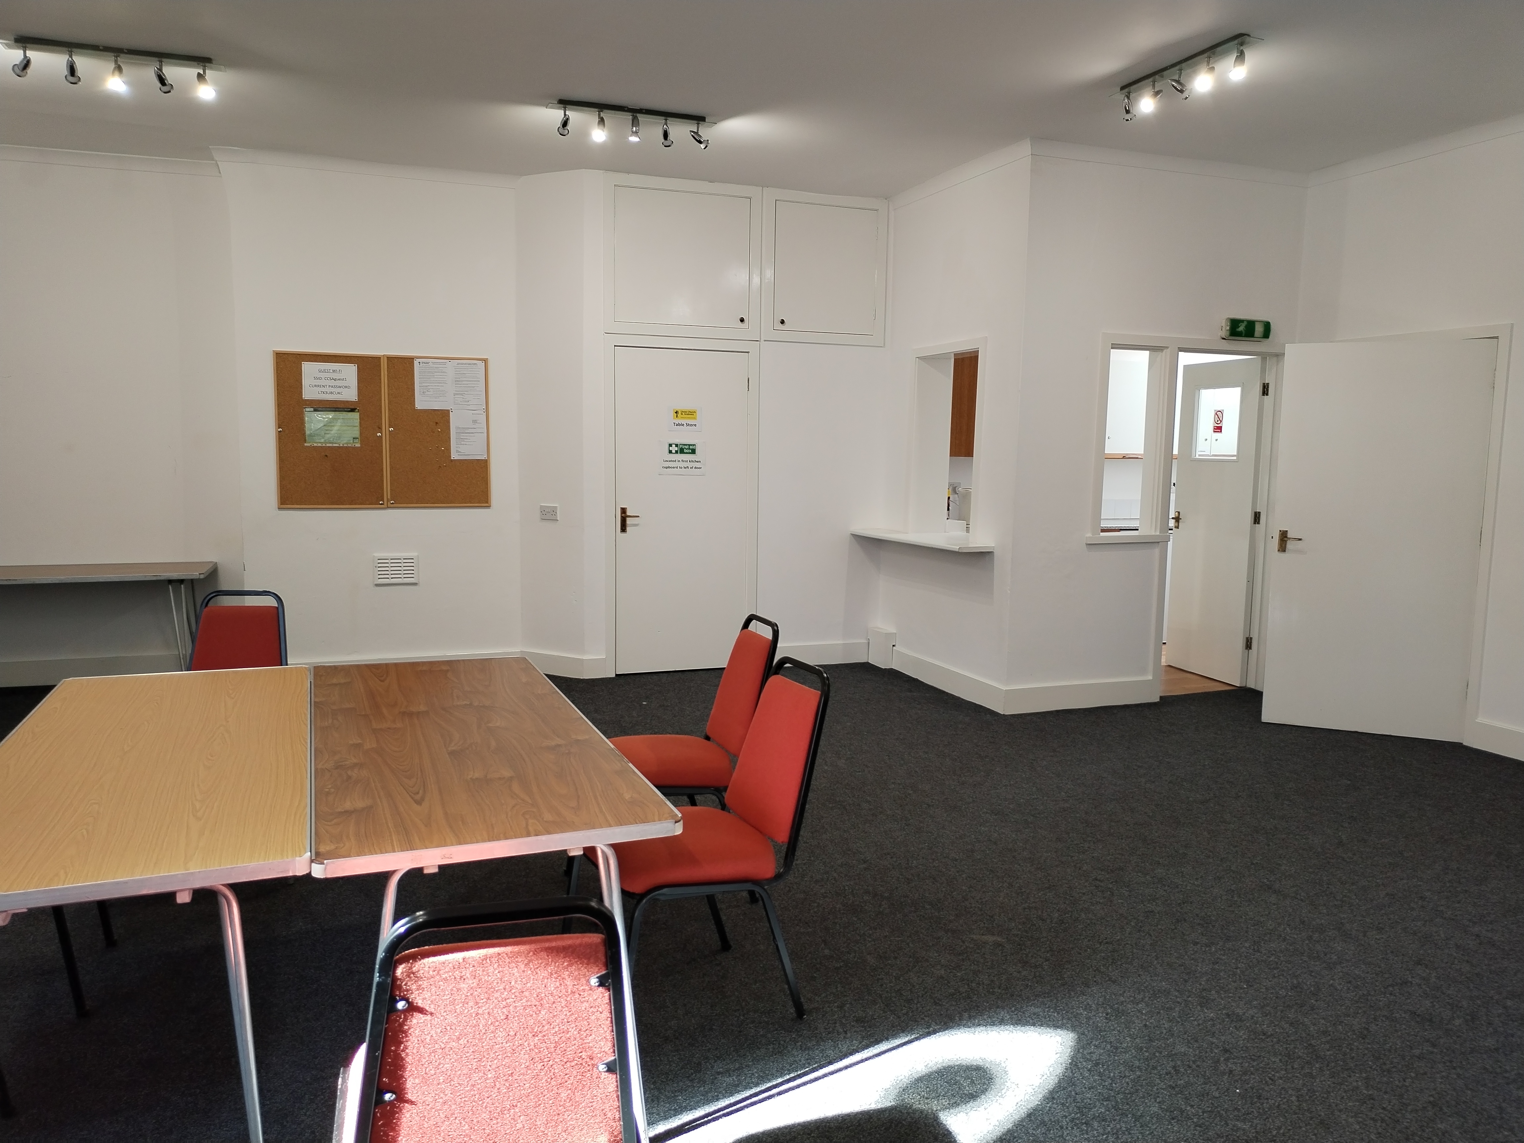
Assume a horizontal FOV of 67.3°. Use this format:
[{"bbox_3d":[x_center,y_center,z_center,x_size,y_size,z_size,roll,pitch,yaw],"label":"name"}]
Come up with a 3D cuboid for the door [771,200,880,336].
[{"bbox_3d":[0.404,-1.920,7.268,0.704,0.793,0.040,-2,7,-21],"label":"door"}]

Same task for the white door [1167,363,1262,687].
[{"bbox_3d":[2.889,-0.324,7.318,0.045,2.004,0.715,-1,7,-17],"label":"white door"}]

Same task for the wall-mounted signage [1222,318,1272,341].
[{"bbox_3d":[2.763,-1.370,6.532,0.315,0.122,0.065,-1,7,-20],"label":"wall-mounted signage"}]

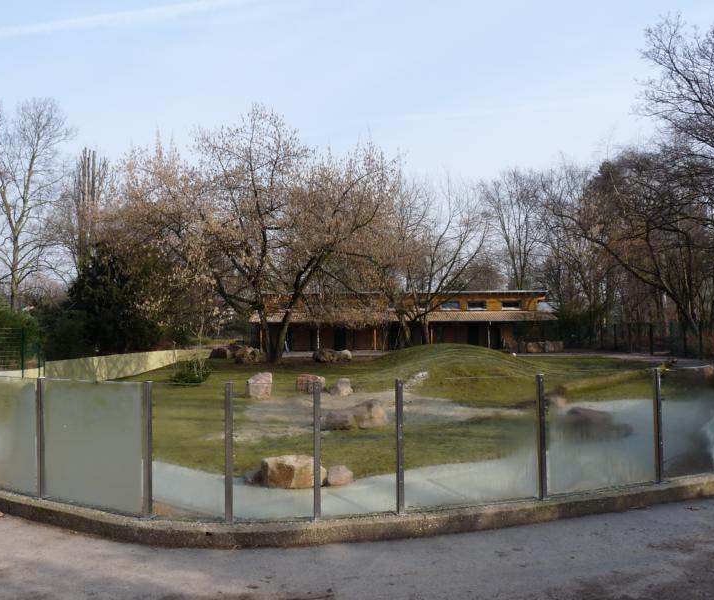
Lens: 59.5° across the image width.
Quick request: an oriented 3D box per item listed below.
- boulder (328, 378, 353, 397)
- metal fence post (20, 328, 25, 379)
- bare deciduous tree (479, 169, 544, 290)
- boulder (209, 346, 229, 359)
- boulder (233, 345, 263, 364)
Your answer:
[{"bbox_3d":[-0.497,2.636,18.800,0.750,0.500,0.650,-1,-3,0],"label":"boulder"},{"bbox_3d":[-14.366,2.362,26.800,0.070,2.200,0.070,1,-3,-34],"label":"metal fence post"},{"bbox_3d":[15.351,-4.393,62.000,6.600,17.345,6.400,-1,-3,0],"label":"bare deciduous tree"},{"bbox_3d":[-8.484,3.239,38.500,1.200,0.720,1.000,0,-3,-6],"label":"boulder"},{"bbox_3d":[-5.999,3.013,34.500,1.600,1.050,1.250,0,-3,-6],"label":"boulder"}]

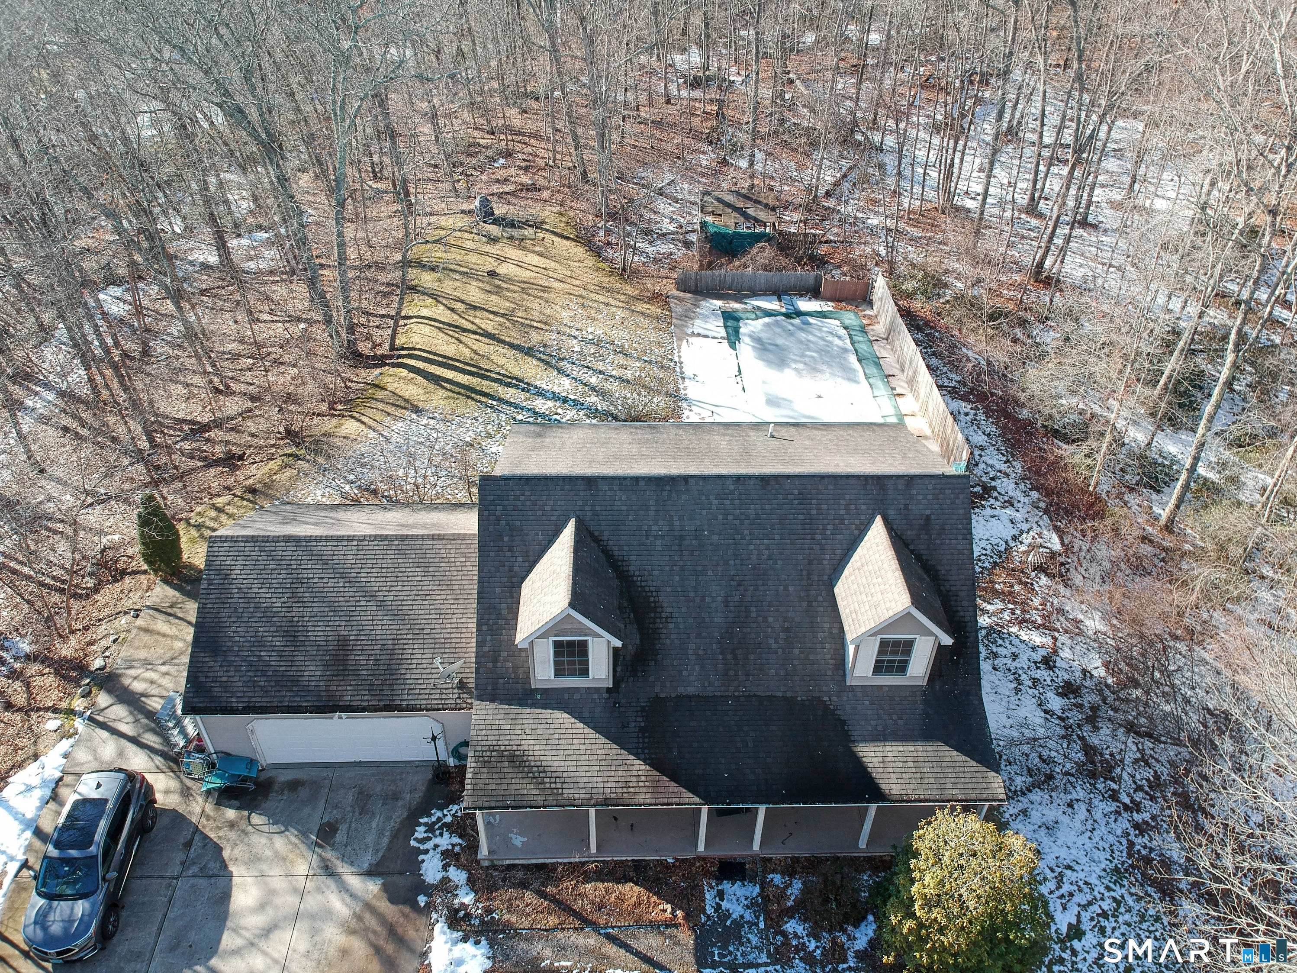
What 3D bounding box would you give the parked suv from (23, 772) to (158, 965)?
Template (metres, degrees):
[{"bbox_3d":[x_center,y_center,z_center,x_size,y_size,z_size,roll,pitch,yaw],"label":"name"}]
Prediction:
[{"bbox_3d":[-13.672,9.104,22.880,1.930,1.660,4.720,-2,38,-4],"label":"parked suv"}]

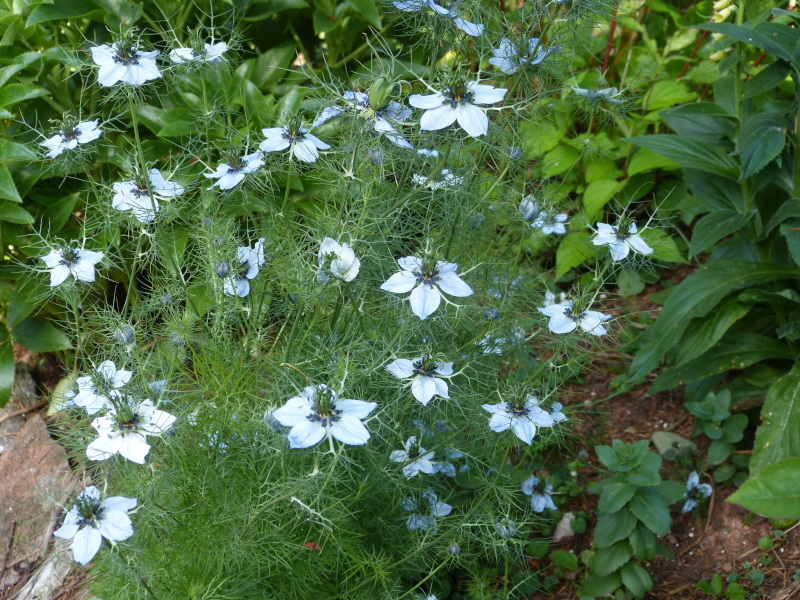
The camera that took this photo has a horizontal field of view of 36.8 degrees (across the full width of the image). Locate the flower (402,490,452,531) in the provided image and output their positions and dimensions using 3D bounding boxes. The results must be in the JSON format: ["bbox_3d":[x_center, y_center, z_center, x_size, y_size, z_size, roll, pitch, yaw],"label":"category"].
[{"bbox_3d":[0.018,0.137,0.780,0.034,0.018,0.033,0,49,0],"label":"flower"}]

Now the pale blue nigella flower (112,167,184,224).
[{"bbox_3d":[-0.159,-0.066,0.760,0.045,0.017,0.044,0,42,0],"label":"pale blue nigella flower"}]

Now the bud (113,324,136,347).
[{"bbox_3d":[-0.181,0.023,0.790,0.015,0.015,0.015,-7,33,4],"label":"bud"}]

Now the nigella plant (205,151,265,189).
[{"bbox_3d":[-0.120,-0.094,0.870,0.044,0.019,0.044,-14,27,6],"label":"nigella plant"}]

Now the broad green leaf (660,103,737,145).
[{"bbox_3d":[0.303,-0.179,1.220,0.079,0.016,0.047,8,64,13],"label":"broad green leaf"}]

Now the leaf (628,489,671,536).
[{"bbox_3d":[0.212,0.180,1.020,0.029,0.012,0.045,-25,58,-42],"label":"leaf"}]

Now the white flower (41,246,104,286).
[{"bbox_3d":[-0.237,-0.025,0.870,0.045,0.019,0.045,0,37,0],"label":"white flower"}]

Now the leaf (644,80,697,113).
[{"bbox_3d":[0.275,-0.207,1.220,0.055,0.018,0.042,3,39,8],"label":"leaf"}]

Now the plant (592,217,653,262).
[{"bbox_3d":[0.172,-0.047,0.930,0.046,0.020,0.041,7,44,10],"label":"plant"}]

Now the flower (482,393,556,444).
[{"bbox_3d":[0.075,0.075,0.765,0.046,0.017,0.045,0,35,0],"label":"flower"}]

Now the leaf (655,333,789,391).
[{"bbox_3d":[0.268,0.052,1.000,0.125,0.030,0.045,-14,34,-5],"label":"leaf"}]

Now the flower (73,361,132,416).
[{"bbox_3d":[-0.204,0.060,0.820,0.043,0.020,0.043,-6,49,6],"label":"flower"}]

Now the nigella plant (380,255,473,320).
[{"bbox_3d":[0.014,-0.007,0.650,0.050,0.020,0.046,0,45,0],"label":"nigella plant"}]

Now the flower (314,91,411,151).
[{"bbox_3d":[-0.020,-0.098,0.655,0.054,0.022,0.050,5,37,-3],"label":"flower"}]

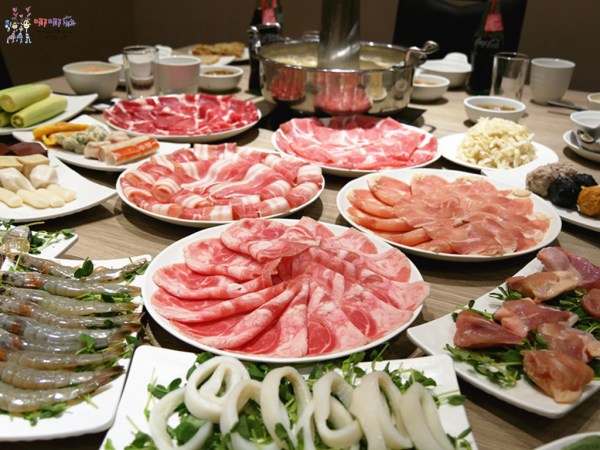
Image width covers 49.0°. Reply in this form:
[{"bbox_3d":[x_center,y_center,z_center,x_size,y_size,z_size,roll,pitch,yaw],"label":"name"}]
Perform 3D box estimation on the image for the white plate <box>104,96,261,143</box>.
[{"bbox_3d":[-0.186,-0.168,1.065,0.250,0.026,0.250,2,25,-1],"label":"white plate"}]

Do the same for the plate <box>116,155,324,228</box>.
[{"bbox_3d":[-0.097,-0.041,0.810,0.250,0.027,0.250,1,25,-1],"label":"plate"}]

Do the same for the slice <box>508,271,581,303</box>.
[{"bbox_3d":[0.217,0.055,0.588,0.066,0.020,0.042,2,25,0],"label":"slice"}]

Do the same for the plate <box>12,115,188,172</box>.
[{"bbox_3d":[-0.282,-0.111,0.936,0.225,0.027,0.132,18,29,29],"label":"plate"}]

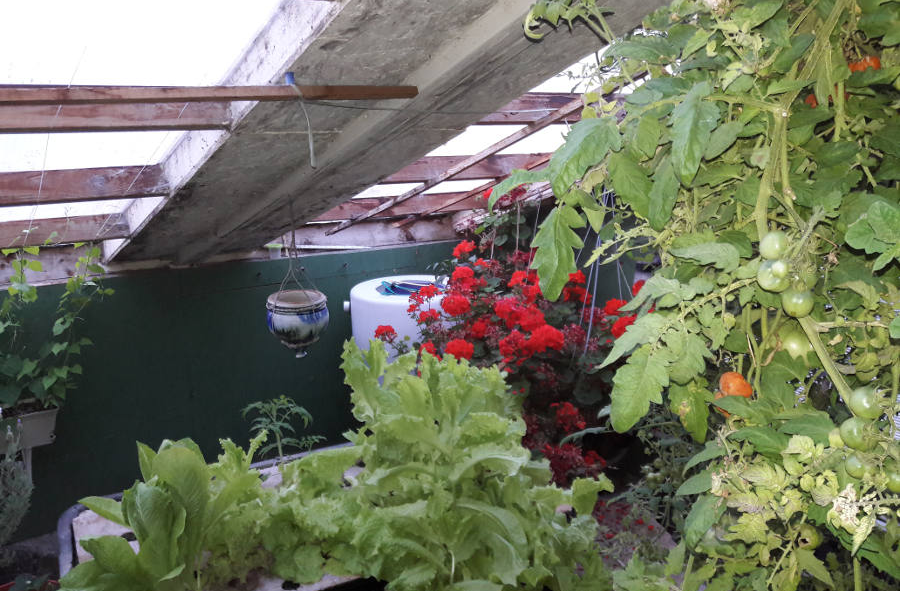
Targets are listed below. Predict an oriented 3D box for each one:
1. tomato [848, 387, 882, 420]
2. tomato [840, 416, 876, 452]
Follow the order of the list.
[{"bbox_3d":[0.606,0.157,1.060,0.048,0.046,0.048,-1,14,0],"label":"tomato"},{"bbox_3d":[0.596,0.202,1.060,0.050,0.048,0.050,-1,14,0],"label":"tomato"}]

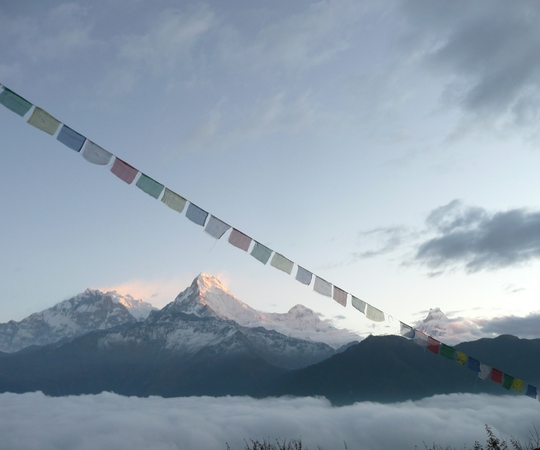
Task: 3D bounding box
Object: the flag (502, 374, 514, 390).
[{"bbox_3d":[3.318,2.192,6.758,0.234,0.159,0.025,27,-32,-24],"label":"flag"}]

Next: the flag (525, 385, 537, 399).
[{"bbox_3d":[3.767,2.399,6.972,0.225,0.159,0.025,26,-32,-24],"label":"flag"}]

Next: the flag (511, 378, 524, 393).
[{"bbox_3d":[3.517,2.279,6.865,0.241,0.159,0.025,26,-32,-24],"label":"flag"}]

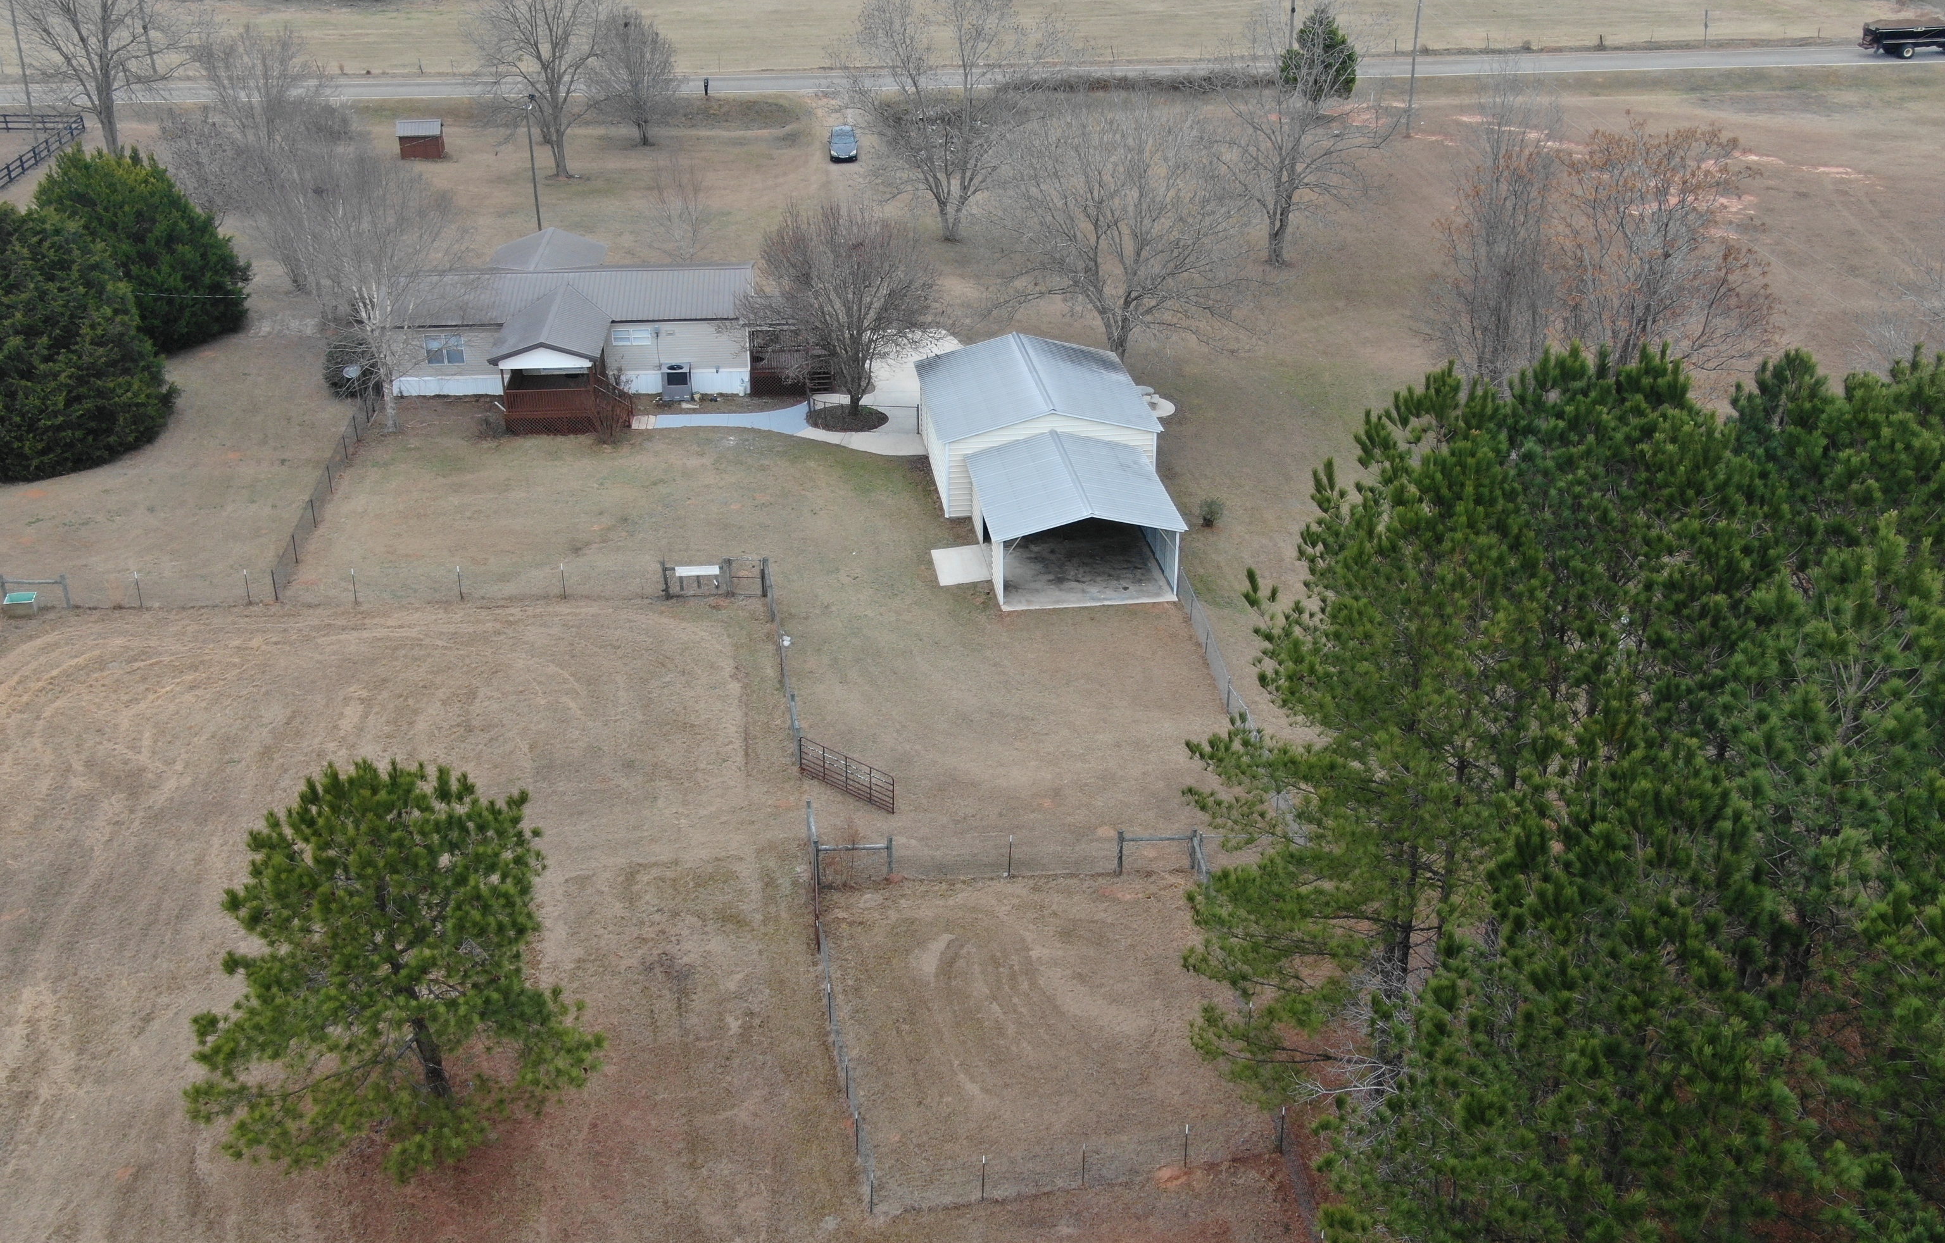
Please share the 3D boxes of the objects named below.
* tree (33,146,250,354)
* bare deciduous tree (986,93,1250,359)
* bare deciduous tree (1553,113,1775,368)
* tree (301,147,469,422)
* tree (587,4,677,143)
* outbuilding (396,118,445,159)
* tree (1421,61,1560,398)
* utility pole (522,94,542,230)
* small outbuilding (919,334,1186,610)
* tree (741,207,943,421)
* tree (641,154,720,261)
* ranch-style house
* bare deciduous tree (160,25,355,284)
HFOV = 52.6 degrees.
[{"bbox_3d":[-40.576,-18.727,95.247,11.310,8.660,11.310,-1,26,0],"label":"tree"},{"bbox_3d":[6.322,-16.756,85.862,11.510,12.380,11.510,-1,26,0],"label":"bare deciduous tree"},{"bbox_3d":[29.572,-15.899,84.905,9.038,11.262,8.586,0,26,0],"label":"bare deciduous tree"},{"bbox_3d":[-23.867,-13.500,80.305,6.990,11.980,6.990,-1,26,0],"label":"tree"},{"bbox_3d":[-21.991,-35.445,127.716,5.612,8.774,5.332,0,26,0],"label":"tree"},{"bbox_3d":[-35.539,-31.179,126.801,2.600,2.150,2.500,-4,26,-8],"label":"outbuilding"},{"bbox_3d":[21.666,-16.414,82.753,5.920,14.180,5.920,-1,26,0],"label":"tree"},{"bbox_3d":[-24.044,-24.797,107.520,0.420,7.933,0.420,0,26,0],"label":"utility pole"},{"bbox_3d":[2.942,-6.328,74.608,8.310,4.020,17.730,-4,26,-6],"label":"small outbuilding"},{"bbox_3d":[-5.551,-12.879,81.723,8.402,8.952,7.981,0,26,0],"label":"tree"},{"bbox_3d":[-15.305,-21.540,103.145,4.086,5.832,3.882,0,26,0],"label":"tree"},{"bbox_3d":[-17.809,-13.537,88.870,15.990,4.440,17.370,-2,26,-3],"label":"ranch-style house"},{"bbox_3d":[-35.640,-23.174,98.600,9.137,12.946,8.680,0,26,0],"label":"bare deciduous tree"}]

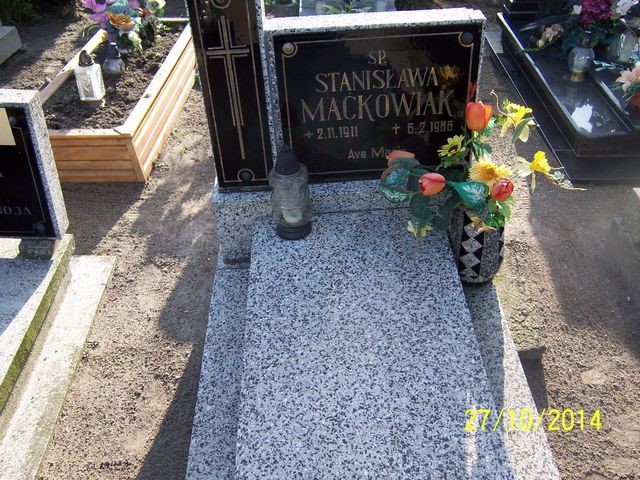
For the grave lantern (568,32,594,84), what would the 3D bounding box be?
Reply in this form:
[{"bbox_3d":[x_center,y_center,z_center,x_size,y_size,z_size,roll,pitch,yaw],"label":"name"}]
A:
[{"bbox_3d":[1.119,-0.780,2.590,0.112,0.217,0.112,-3,40,1],"label":"grave lantern"}]

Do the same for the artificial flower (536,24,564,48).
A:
[{"bbox_3d":[1.079,-0.953,2.857,0.125,0.080,0.100,-3,40,1],"label":"artificial flower"}]

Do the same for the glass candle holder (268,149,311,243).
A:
[{"bbox_3d":[-0.084,-0.133,1.785,0.112,0.280,0.112,-3,40,1],"label":"glass candle holder"}]

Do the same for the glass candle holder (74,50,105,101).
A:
[{"bbox_3d":[-1.051,-0.750,2.771,0.083,0.220,0.083,11,41,9],"label":"glass candle holder"}]

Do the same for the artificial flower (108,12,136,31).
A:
[{"bbox_3d":[-0.983,-1.085,3.038,0.135,0.075,0.115,-3,40,1],"label":"artificial flower"}]

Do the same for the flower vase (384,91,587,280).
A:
[{"bbox_3d":[0.452,-0.073,1.750,0.550,0.570,0.380,-3,40,1],"label":"flower vase"}]

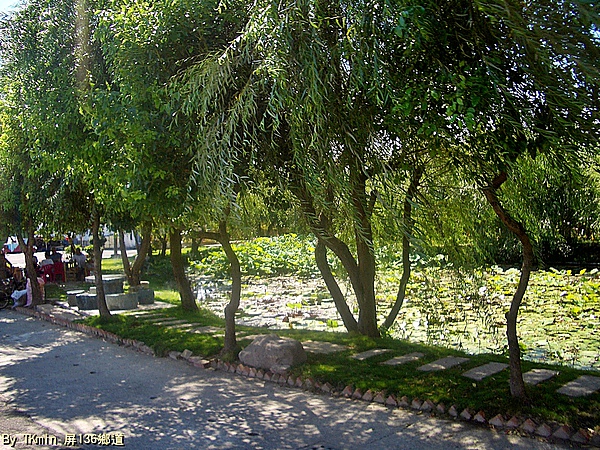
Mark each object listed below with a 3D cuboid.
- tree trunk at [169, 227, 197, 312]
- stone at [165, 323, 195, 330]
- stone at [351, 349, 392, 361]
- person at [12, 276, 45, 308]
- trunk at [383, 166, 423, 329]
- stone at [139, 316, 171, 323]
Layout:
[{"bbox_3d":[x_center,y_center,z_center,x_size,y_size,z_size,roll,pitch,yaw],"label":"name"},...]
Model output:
[{"bbox_3d":[-2.432,0.921,12.556,0.520,1.760,0.420,0,-1,0],"label":"tree trunk"},{"bbox_3d":[-2.102,1.847,10.851,0.290,0.070,0.830,-1,-2,41],"label":"stone"},{"bbox_3d":[0.946,1.788,8.223,0.290,0.070,0.820,-1,-2,36],"label":"stone"},{"bbox_3d":[-6.534,1.612,14.600,0.650,0.800,0.600,1,-2,-34],"label":"person"},{"bbox_3d":[1.723,0.378,10.200,0.670,2.720,0.450,0,-1,0],"label":"trunk"},{"bbox_3d":[-2.647,1.778,11.350,0.644,0.050,0.301,1,-2,-39],"label":"stone"}]

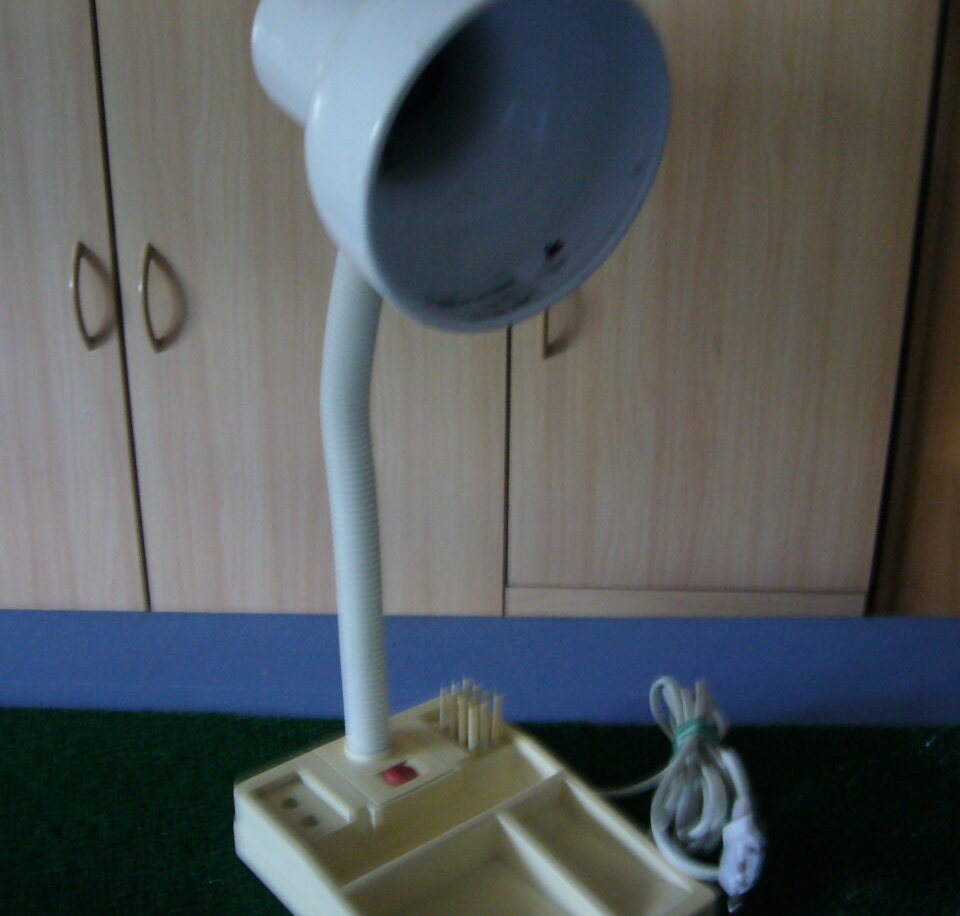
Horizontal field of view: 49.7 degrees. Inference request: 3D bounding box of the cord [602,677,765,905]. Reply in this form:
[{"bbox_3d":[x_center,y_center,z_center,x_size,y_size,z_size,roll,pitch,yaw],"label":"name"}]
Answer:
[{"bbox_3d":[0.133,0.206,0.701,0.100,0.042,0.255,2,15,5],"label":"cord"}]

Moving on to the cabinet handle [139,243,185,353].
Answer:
[{"bbox_3d":[-0.330,-0.158,1.032,0.010,0.110,0.033,1,15,3],"label":"cabinet handle"}]

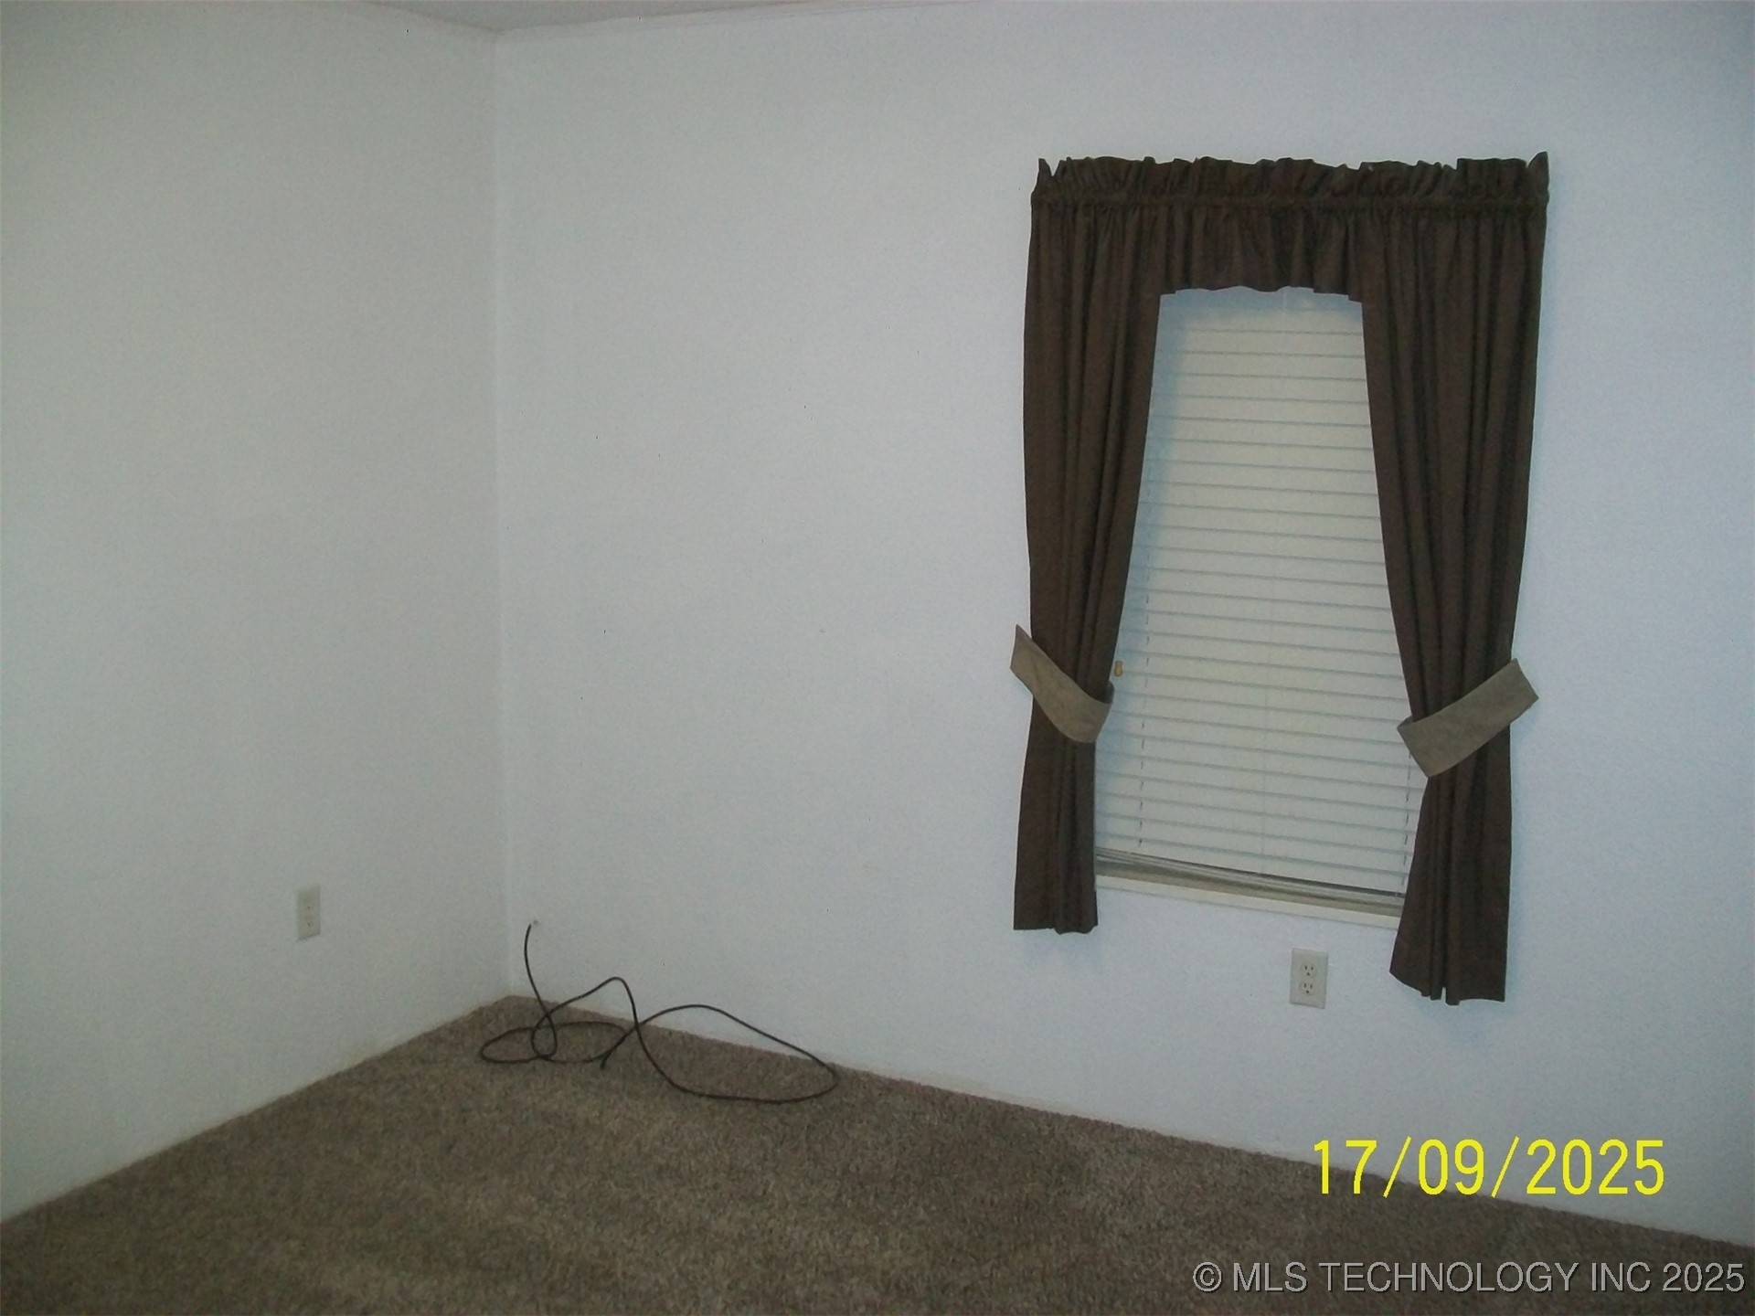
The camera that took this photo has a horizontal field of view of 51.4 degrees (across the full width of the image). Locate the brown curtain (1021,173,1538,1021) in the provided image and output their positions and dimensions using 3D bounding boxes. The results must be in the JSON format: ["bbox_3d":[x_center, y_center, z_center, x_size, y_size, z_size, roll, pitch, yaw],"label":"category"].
[{"bbox_3d":[0.748,-0.168,3.568,1.035,1.610,0.110,5,10,27],"label":"brown curtain"}]

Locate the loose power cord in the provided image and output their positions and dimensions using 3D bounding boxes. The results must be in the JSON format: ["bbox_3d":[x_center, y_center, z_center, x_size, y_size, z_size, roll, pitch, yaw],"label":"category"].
[{"bbox_3d":[-0.541,0.834,4.234,0.940,0.210,0.360,5,10,27],"label":"loose power cord"}]

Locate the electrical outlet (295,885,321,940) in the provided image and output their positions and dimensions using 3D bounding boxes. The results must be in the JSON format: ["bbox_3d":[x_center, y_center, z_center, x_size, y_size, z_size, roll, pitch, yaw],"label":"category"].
[{"bbox_3d":[-1.252,0.562,4.022,0.010,0.115,0.071,5,10,27],"label":"electrical outlet"}]

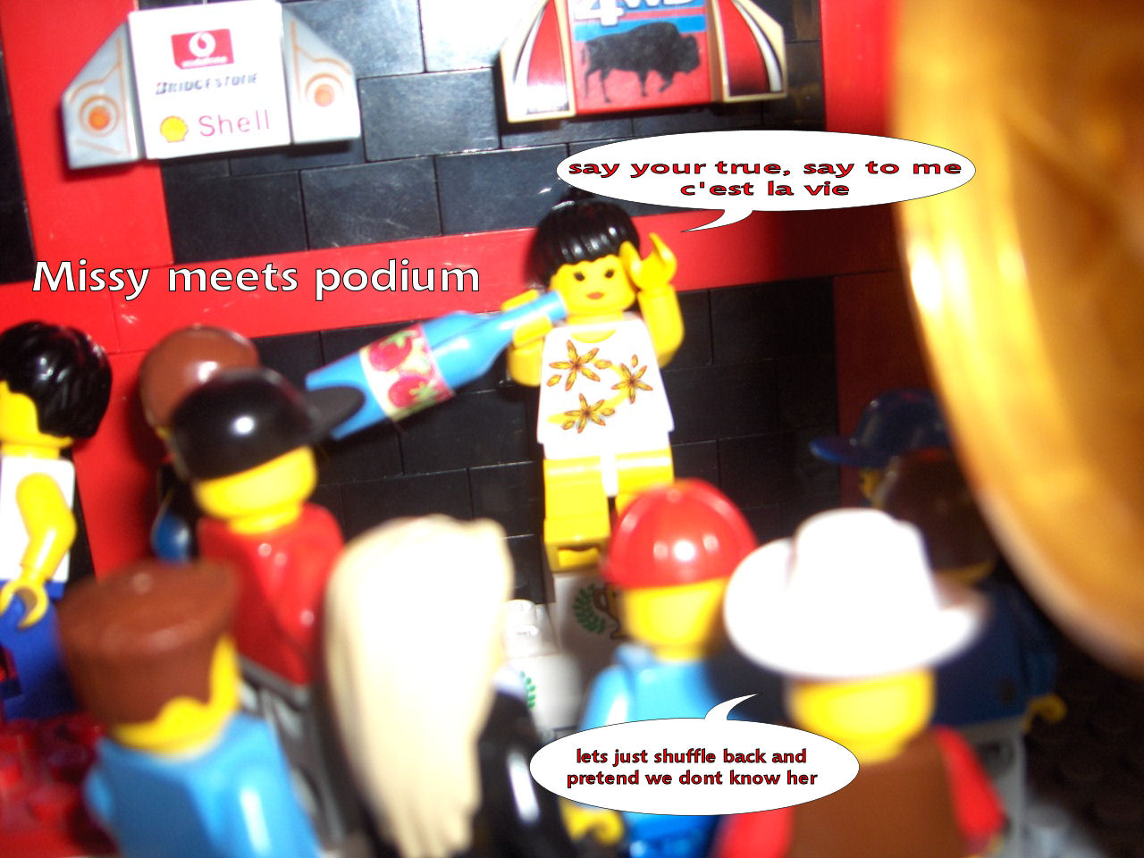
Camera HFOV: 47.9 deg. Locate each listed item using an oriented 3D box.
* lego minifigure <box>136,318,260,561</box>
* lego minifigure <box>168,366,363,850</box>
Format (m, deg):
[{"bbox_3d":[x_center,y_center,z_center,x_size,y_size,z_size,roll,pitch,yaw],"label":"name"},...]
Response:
[{"bbox_3d":[-0.035,0.011,0.136,0.014,0.041,0.023,-8,14,-14],"label":"lego minifigure"},{"bbox_3d":[-0.025,0.015,0.118,0.022,0.042,0.016,6,17,41],"label":"lego minifigure"}]

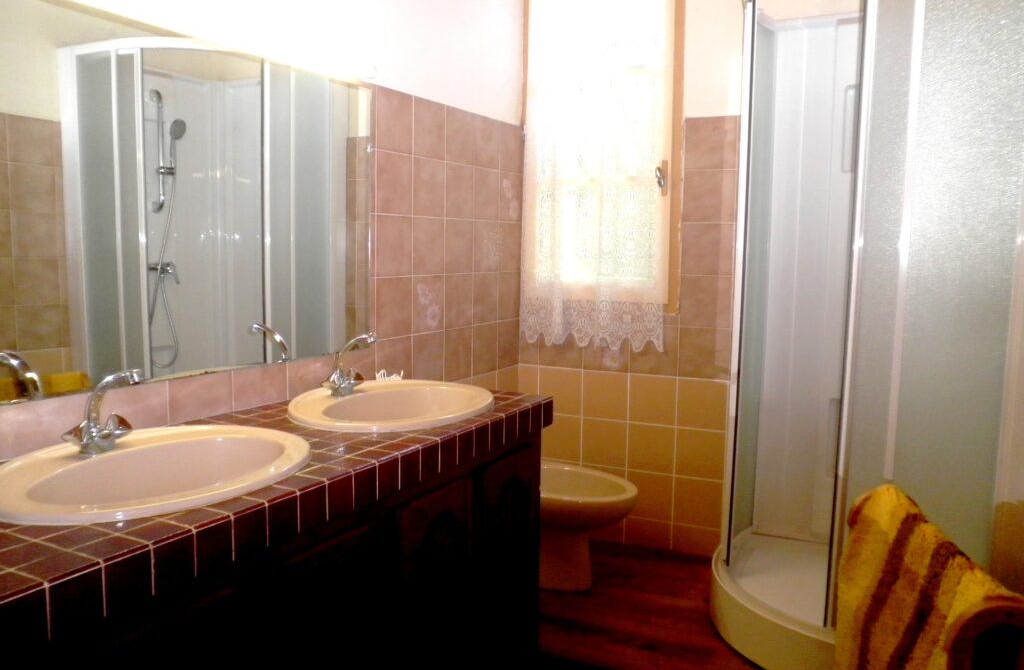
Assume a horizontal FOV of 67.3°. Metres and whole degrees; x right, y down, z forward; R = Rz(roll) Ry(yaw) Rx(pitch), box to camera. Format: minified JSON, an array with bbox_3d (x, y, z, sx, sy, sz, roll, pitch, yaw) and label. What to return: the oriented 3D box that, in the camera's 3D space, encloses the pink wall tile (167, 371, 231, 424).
[{"bbox_3d":[-0.737,0.143,1.813,0.010,0.125,0.200,4,7,27],"label":"pink wall tile"}]

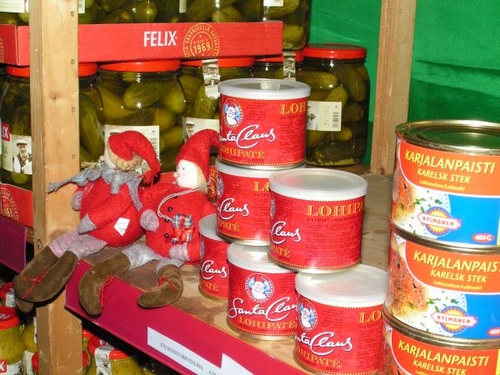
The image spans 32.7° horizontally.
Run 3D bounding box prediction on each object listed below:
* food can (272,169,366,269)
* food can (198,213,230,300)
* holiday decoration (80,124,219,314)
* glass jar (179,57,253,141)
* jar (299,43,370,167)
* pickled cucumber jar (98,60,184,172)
[{"bbox_3d":[0.052,0.025,0.670,0.077,0.066,0.077,2,13,0],"label":"food can"},{"bbox_3d":[-0.009,0.064,0.783,0.077,0.066,0.077,-3,14,-22],"label":"food can"},{"bbox_3d":[-0.084,0.036,0.863,0.118,0.168,0.190,11,16,34],"label":"holiday decoration"},{"bbox_3d":[-0.048,-0.085,1.137,0.117,0.187,0.117,2,13,0],"label":"glass jar"},{"bbox_3d":[0.132,-0.132,1.378,0.117,0.187,0.117,2,13,0],"label":"jar"},{"bbox_3d":[-0.139,-0.070,1.058,0.117,0.187,0.117,2,13,0],"label":"pickled cucumber jar"}]

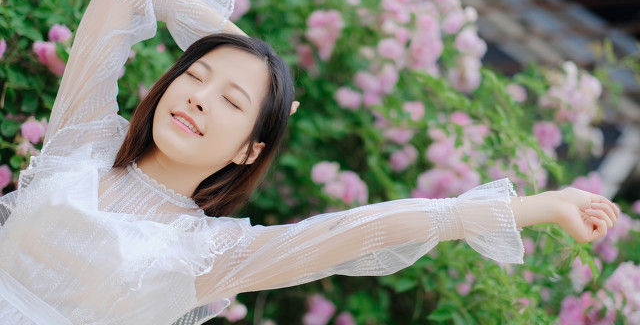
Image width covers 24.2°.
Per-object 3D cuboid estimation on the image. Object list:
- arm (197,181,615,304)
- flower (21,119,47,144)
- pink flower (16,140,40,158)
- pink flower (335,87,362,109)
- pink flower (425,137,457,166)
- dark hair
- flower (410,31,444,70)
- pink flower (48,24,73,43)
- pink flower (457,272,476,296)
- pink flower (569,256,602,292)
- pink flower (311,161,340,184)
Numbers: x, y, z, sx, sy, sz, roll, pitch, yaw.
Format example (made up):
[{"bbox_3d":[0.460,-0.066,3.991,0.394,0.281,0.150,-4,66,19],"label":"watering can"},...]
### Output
[{"bbox_3d":[0.117,0.102,2.060,0.595,0.128,0.130,-6,0,-4],"label":"arm"},{"bbox_3d":[-0.457,-0.049,2.380,0.040,0.038,0.035,33,-1,5],"label":"flower"},{"bbox_3d":[-0.470,-0.023,2.409,0.037,0.029,0.029,32,0,-7],"label":"pink flower"},{"bbox_3d":[0.053,-0.118,2.762,0.050,0.039,0.041,32,0,-7],"label":"pink flower"},{"bbox_3d":[0.242,-0.022,2.950,0.065,0.059,0.053,31,-3,4],"label":"pink flower"},{"bbox_3d":[-0.149,-0.059,2.090,0.195,0.250,0.205,27,-11,22],"label":"dark hair"},{"bbox_3d":[0.199,-0.211,2.817,0.060,0.067,0.056,32,0,-7],"label":"flower"},{"bbox_3d":[-0.417,-0.207,2.400,0.037,0.034,0.034,33,-1,14],"label":"pink flower"},{"bbox_3d":[0.270,0.223,2.750,0.035,0.041,0.034,30,-3,7],"label":"pink flower"},{"bbox_3d":[0.507,0.212,2.850,0.063,0.069,0.059,30,-4,11],"label":"pink flower"},{"bbox_3d":[0.010,0.018,2.720,0.053,0.040,0.042,6,0,11],"label":"pink flower"}]

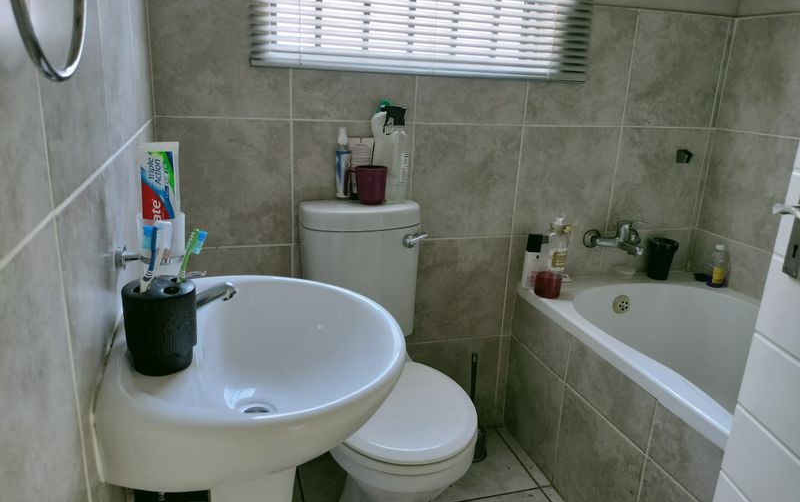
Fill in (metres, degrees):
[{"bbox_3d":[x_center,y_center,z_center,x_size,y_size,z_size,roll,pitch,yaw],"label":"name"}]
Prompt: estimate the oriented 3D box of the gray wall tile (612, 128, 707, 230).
[{"bbox_3d":[0.854,-0.234,2.072,0.342,0.340,0.012,-3,17,-17],"label":"gray wall tile"}]

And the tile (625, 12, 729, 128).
[{"bbox_3d":[0.880,-0.569,1.991,0.351,0.344,0.010,-3,18,-18],"label":"tile"}]

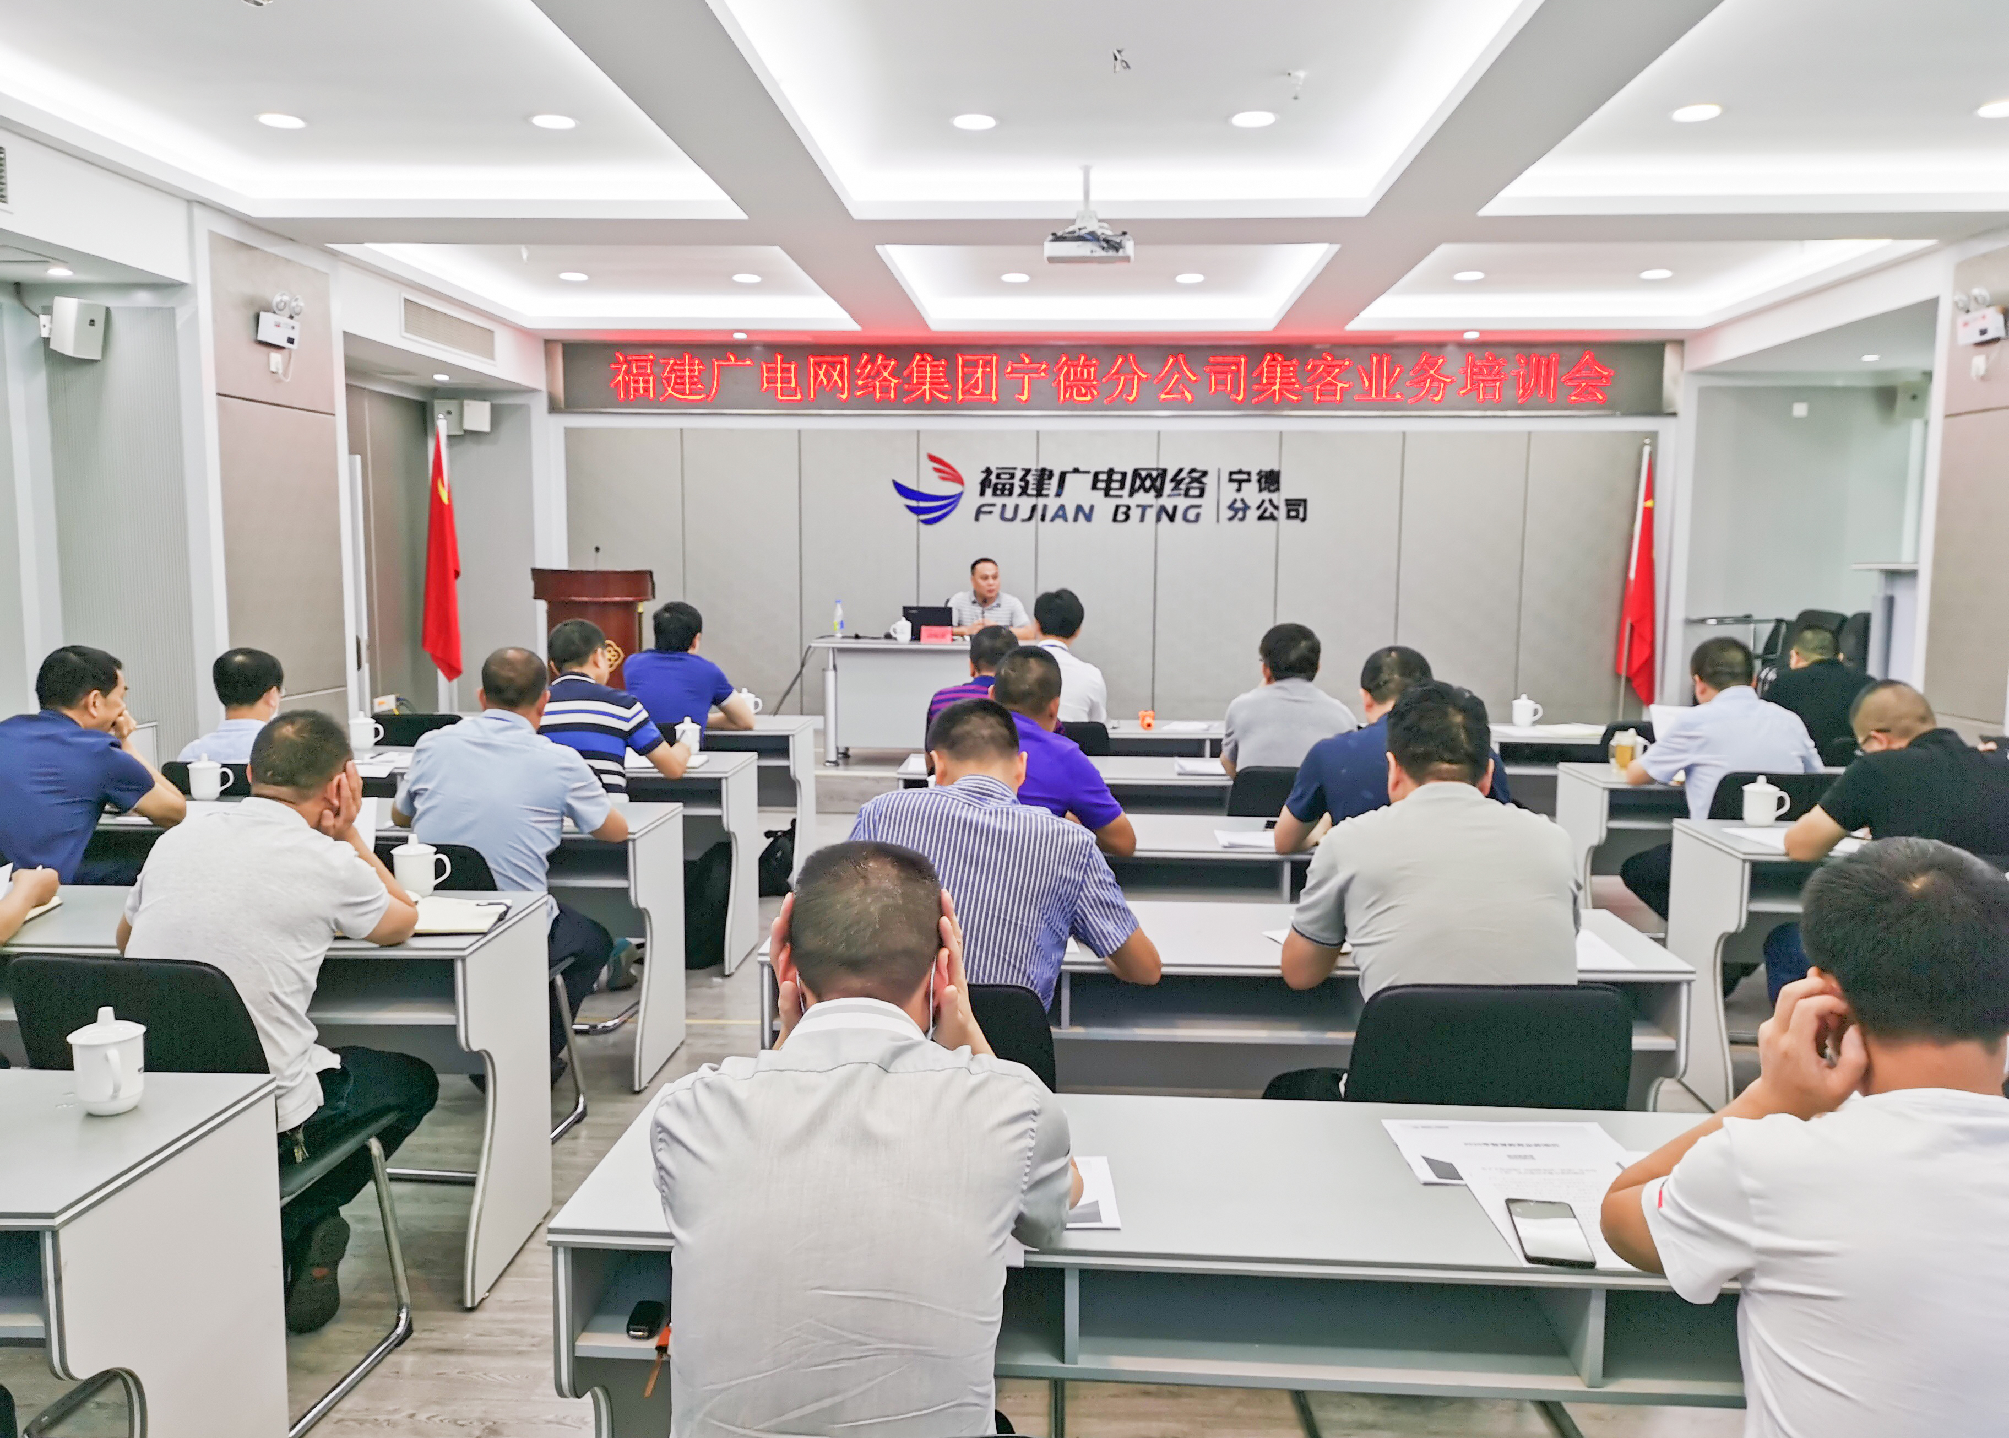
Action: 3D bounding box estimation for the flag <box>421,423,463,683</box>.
[{"bbox_3d":[-3.709,-1.091,10.346,0.240,1.690,0.220,1,6,3],"label":"flag"}]

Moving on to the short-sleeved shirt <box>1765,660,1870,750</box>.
[{"bbox_3d":[3.192,0.068,6.169,0.470,0.600,0.370,1,6,3],"label":"short-sleeved shirt"}]

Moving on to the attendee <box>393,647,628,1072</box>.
[{"bbox_3d":[-1.325,0.440,4.259,0.620,1.310,0.780,1,6,3],"label":"attendee"}]

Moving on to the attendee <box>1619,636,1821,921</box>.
[{"bbox_3d":[2.381,0.340,5.203,0.580,1.240,0.800,0,6,-3],"label":"attendee"}]

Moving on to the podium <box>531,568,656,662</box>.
[{"bbox_3d":[-2.587,-0.367,9.914,0.710,1.170,0.460,-3,7,-27],"label":"podium"}]

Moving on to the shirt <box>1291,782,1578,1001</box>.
[{"bbox_3d":[0.735,0.438,2.710,0.500,0.630,0.380,1,6,3],"label":"shirt"}]

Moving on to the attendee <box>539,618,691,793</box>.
[{"bbox_3d":[-1.379,0.301,5.424,0.530,1.307,0.750,2,6,11],"label":"attendee"}]

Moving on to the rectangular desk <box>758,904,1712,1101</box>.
[{"bbox_3d":[0.434,0.822,3.354,1.820,0.750,0.530,1,6,3],"label":"rectangular desk"}]

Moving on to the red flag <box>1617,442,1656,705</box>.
[{"bbox_3d":[4.418,-0.996,10.947,0.270,1.820,0.220,1,6,3],"label":"red flag"}]

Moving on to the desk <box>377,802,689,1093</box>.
[{"bbox_3d":[-1.914,0.654,4.724,1.800,0.750,0.510,1,6,3],"label":"desk"}]

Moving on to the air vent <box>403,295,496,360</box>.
[{"bbox_3d":[-3.360,-2.349,9.531,0.050,0.230,1.400,1,6,3],"label":"air vent"}]

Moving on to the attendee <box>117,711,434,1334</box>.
[{"bbox_3d":[-1.385,0.603,2.932,0.510,1.240,0.730,1,6,5],"label":"attendee"}]

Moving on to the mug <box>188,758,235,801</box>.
[{"bbox_3d":[-2.425,0.180,4.779,0.130,0.136,0.097,1,6,3],"label":"mug"}]

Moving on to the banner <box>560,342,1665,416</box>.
[{"bbox_3d":[0.708,-2.433,11.188,7.850,0.500,0.100,1,6,3],"label":"banner"}]

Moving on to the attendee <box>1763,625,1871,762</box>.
[{"bbox_3d":[3.329,0.241,6.481,0.500,1.243,0.750,1,6,5],"label":"attendee"}]

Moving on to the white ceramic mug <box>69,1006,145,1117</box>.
[{"bbox_3d":[-1.252,0.479,2.192,0.095,0.146,0.123,-5,8,-39],"label":"white ceramic mug"}]

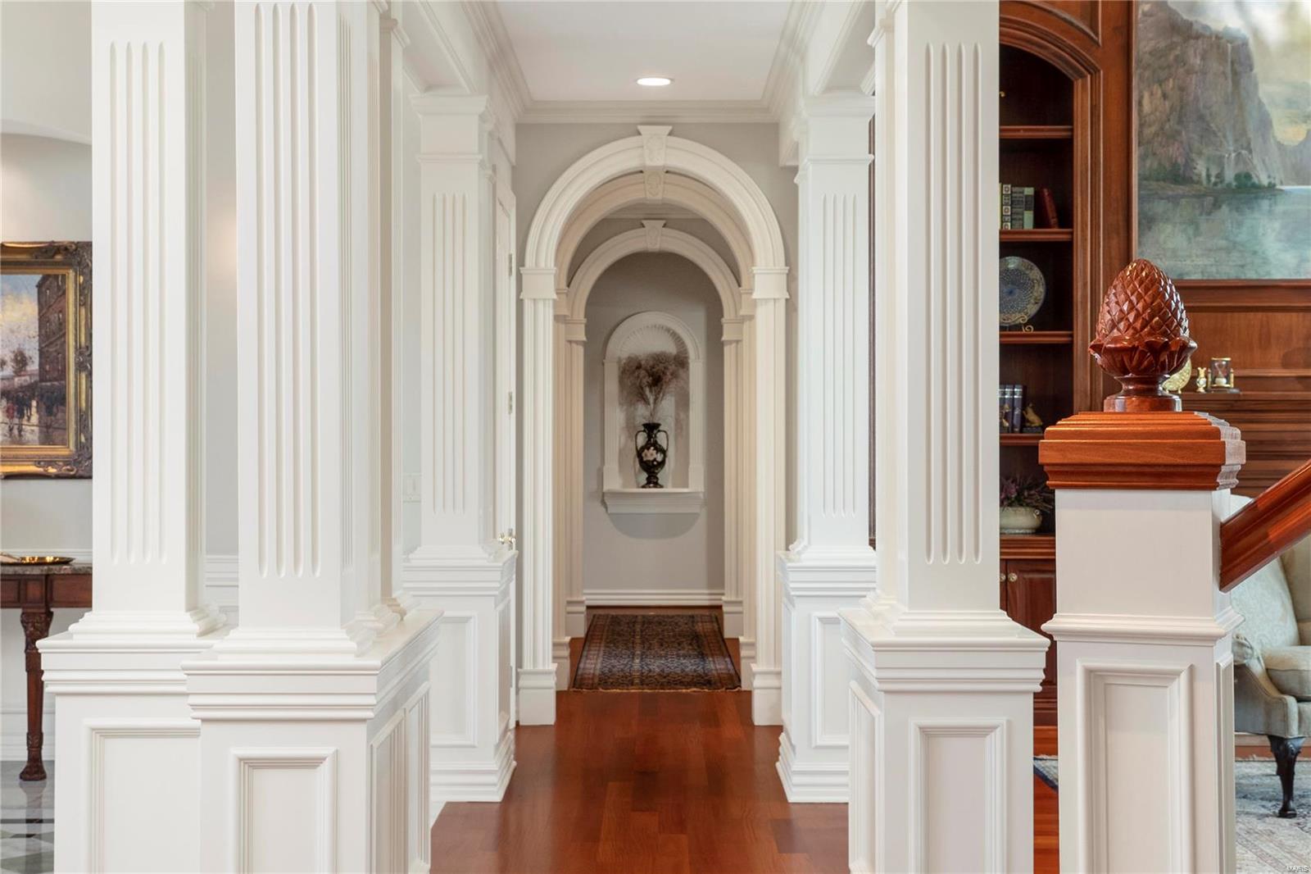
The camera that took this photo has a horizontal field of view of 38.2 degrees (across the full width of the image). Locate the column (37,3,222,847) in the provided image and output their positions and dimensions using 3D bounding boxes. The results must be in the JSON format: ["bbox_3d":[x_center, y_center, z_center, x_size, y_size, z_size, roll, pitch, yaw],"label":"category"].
[{"bbox_3d":[-1.245,0.035,4.705,0.432,2.730,0.430,0,0,0],"label":"column"}]

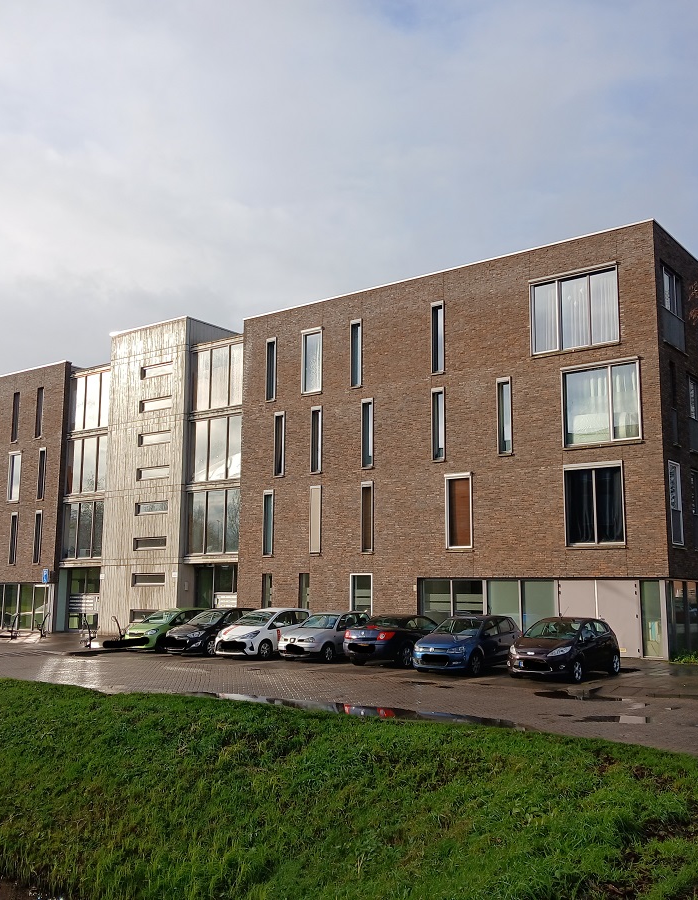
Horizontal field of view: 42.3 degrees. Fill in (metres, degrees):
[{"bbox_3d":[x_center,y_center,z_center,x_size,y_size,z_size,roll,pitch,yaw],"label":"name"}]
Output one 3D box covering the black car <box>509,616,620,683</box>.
[{"bbox_3d":[5.501,5.028,22.950,1.750,1.480,3.950,-6,-11,36],"label":"black car"}]

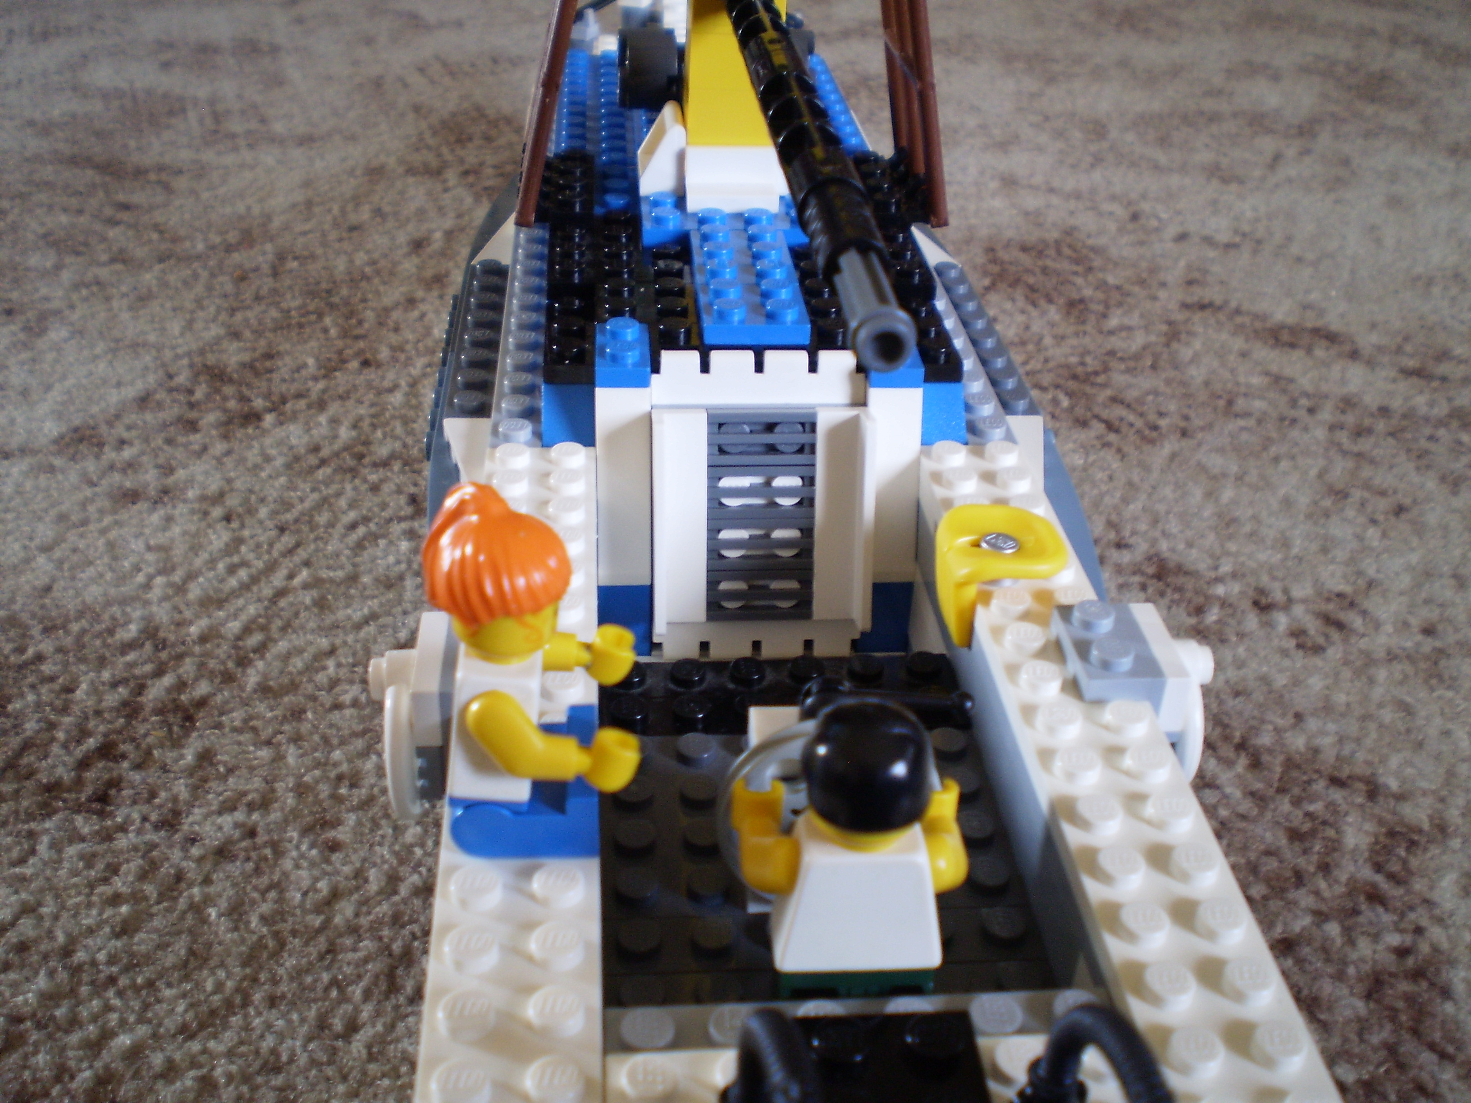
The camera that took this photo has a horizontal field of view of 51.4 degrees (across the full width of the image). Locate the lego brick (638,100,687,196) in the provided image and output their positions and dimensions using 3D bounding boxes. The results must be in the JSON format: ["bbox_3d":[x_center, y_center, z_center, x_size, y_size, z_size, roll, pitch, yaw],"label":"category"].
[{"bbox_3d":[-0.013,-0.073,0.278,0.008,0.013,0.016,0,32,-5],"label":"lego brick"}]

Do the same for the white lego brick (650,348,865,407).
[{"bbox_3d":[0.003,-0.027,0.225,0.032,0.008,0.007,0,22,-5],"label":"white lego brick"}]

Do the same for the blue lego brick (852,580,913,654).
[{"bbox_3d":[0.022,0.007,0.241,0.008,0.013,0.012,-1,32,-5],"label":"blue lego brick"}]

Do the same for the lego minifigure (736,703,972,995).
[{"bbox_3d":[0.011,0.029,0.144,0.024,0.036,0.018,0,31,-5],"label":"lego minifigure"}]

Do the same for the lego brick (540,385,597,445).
[{"bbox_3d":[-0.025,-0.023,0.228,0.008,0.010,0.013,0,32,-5],"label":"lego brick"}]

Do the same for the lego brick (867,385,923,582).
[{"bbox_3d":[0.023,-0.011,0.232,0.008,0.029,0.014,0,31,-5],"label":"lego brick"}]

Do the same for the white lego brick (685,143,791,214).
[{"bbox_3d":[-0.001,-0.067,0.272,0.016,0.010,0.015,0,32,-5],"label":"white lego brick"}]

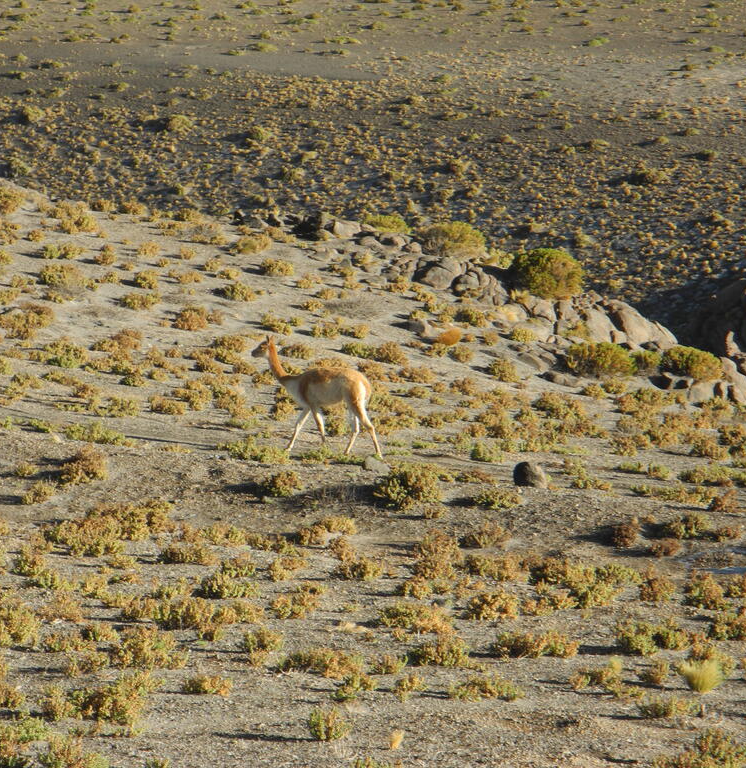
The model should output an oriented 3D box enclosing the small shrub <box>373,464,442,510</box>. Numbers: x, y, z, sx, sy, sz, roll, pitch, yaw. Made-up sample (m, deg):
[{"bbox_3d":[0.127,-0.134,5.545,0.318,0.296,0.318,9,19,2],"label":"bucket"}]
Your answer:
[{"bbox_3d":[0.356,1.067,61.000,0.700,0.420,0.640,0,6,0],"label":"small shrub"}]

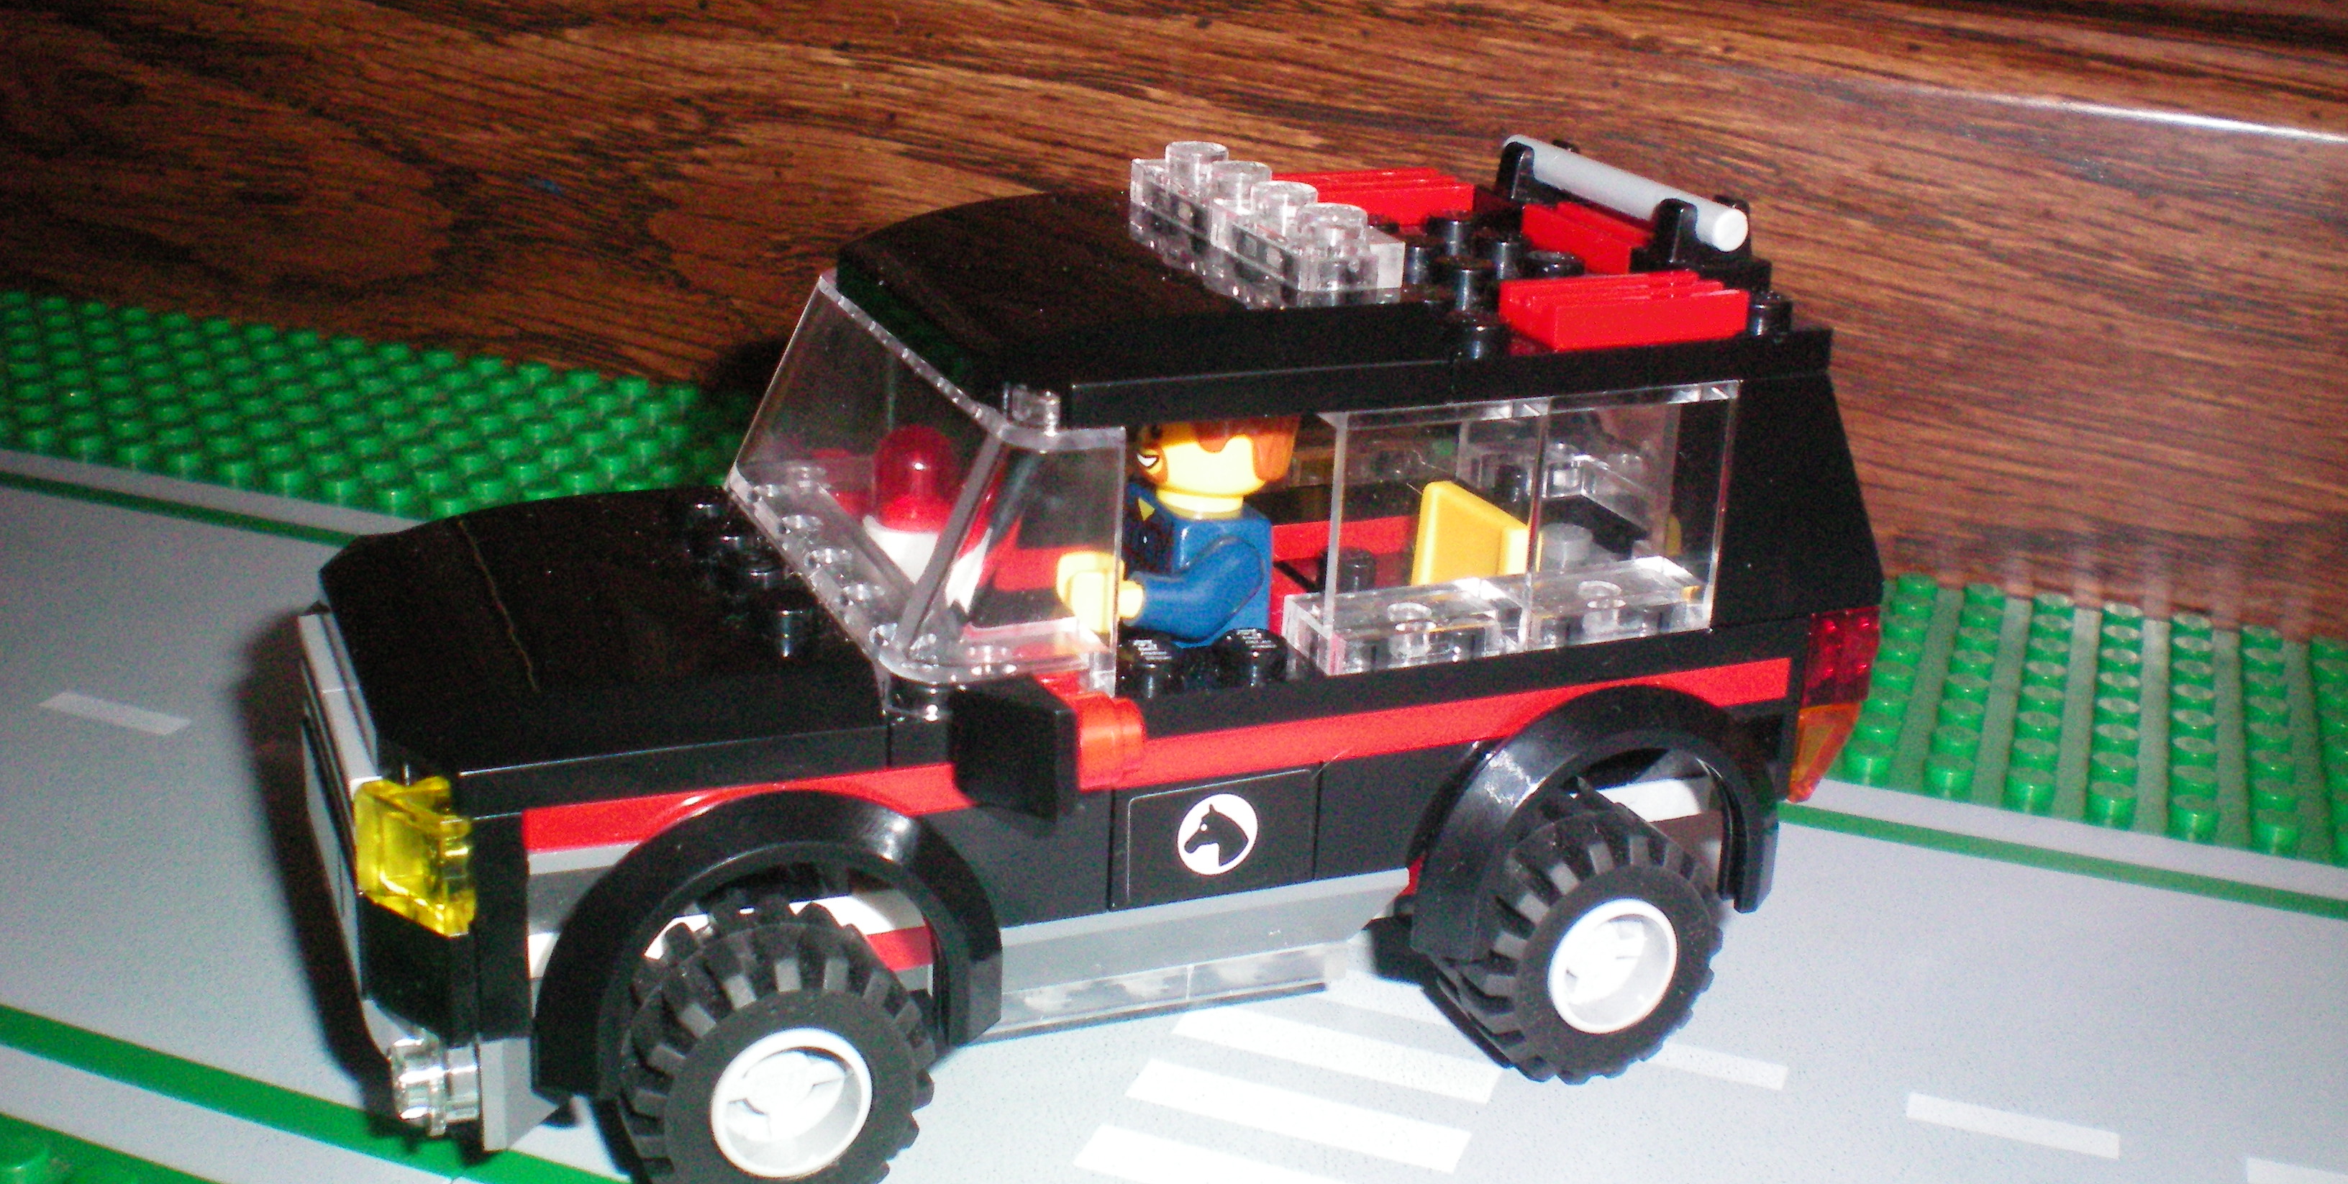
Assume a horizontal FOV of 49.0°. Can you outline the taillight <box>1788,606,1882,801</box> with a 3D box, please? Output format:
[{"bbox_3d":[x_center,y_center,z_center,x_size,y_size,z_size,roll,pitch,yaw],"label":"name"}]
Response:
[{"bbox_3d":[0.050,0.008,0.205,0.006,0.016,0.008,-6,22,-22],"label":"taillight"}]

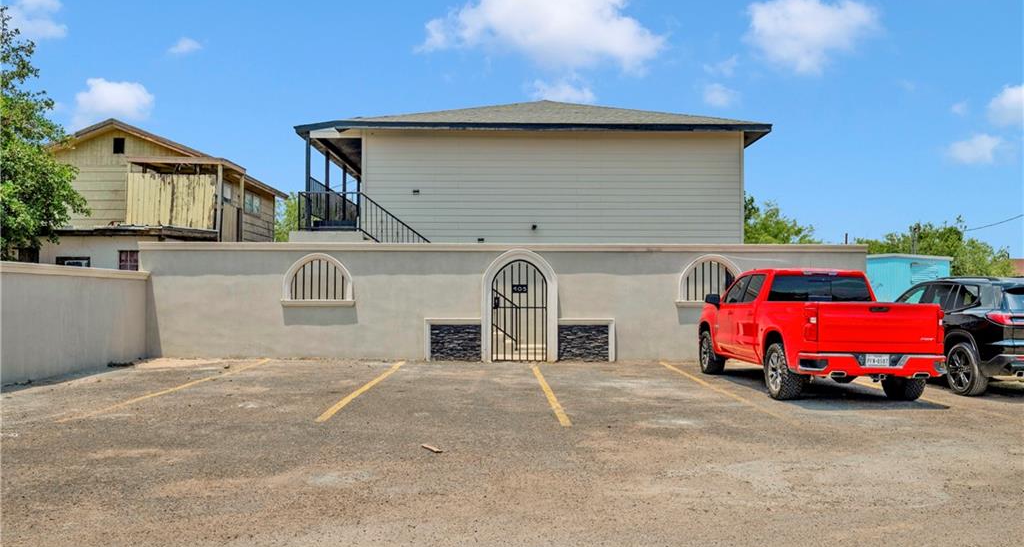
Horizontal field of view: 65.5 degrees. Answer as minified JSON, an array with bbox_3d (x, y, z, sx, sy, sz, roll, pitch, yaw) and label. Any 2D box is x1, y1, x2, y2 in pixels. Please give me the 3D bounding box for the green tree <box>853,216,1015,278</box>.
[{"bbox_3d":[19.000,-0.007,36.061,7.000,5.000,6.000,0,-1,0],"label":"green tree"}]

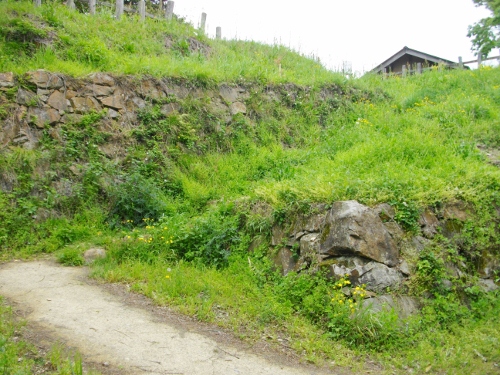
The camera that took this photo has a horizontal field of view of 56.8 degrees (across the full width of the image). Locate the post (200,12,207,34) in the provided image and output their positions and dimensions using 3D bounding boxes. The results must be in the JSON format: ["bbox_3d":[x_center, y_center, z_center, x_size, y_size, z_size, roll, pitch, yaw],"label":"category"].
[{"bbox_3d":[-1.360,-4.750,13.500,0.150,0.700,0.150,3,-2,-6],"label":"post"}]

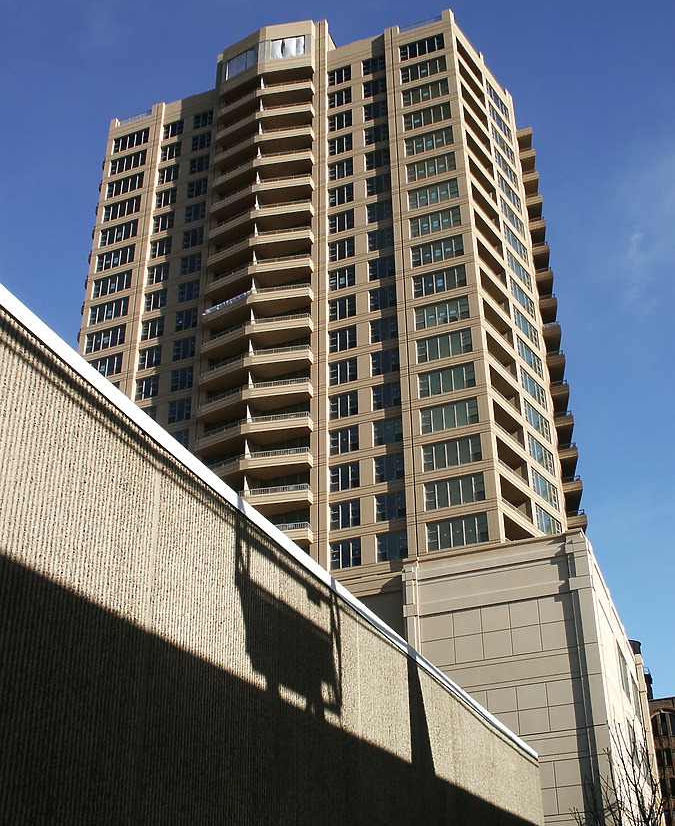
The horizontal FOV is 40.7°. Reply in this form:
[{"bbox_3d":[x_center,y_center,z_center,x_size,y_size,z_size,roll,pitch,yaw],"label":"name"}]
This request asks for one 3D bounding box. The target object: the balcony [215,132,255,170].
[{"bbox_3d":[-9.030,-24.180,84.970,4.720,1.380,1.680,-18,-33,29],"label":"balcony"}]

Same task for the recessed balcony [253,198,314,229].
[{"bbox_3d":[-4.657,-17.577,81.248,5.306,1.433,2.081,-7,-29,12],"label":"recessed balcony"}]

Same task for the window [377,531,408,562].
[{"bbox_3d":[4.018,9.504,64.290,2.480,2.050,0.200,-12,-30,20],"label":"window"}]

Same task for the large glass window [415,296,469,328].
[{"bbox_3d":[8.125,-7.718,70.618,4.300,2.050,0.200,-12,-30,20],"label":"large glass window"}]

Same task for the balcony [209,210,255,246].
[{"bbox_3d":[-8.960,-16.330,80.750,4.720,1.380,1.680,-18,-33,29],"label":"balcony"}]

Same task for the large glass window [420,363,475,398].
[{"bbox_3d":[8.100,-2.350,67.330,4.310,2.050,0.200,-11,-30,20],"label":"large glass window"}]

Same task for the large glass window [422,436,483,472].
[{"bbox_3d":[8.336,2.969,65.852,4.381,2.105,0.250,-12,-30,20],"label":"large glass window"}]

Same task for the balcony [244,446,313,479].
[{"bbox_3d":[-4.419,3.921,70.013,5.089,1.320,2.150,-6,-29,10],"label":"balcony"}]

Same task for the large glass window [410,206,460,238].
[{"bbox_3d":[8.060,-15.647,74.900,4.300,2.050,0.200,-12,-30,20],"label":"large glass window"}]

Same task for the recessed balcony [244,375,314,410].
[{"bbox_3d":[-4.473,-1.460,72.676,5.060,1.320,2.150,-6,-29,10],"label":"recessed balcony"}]

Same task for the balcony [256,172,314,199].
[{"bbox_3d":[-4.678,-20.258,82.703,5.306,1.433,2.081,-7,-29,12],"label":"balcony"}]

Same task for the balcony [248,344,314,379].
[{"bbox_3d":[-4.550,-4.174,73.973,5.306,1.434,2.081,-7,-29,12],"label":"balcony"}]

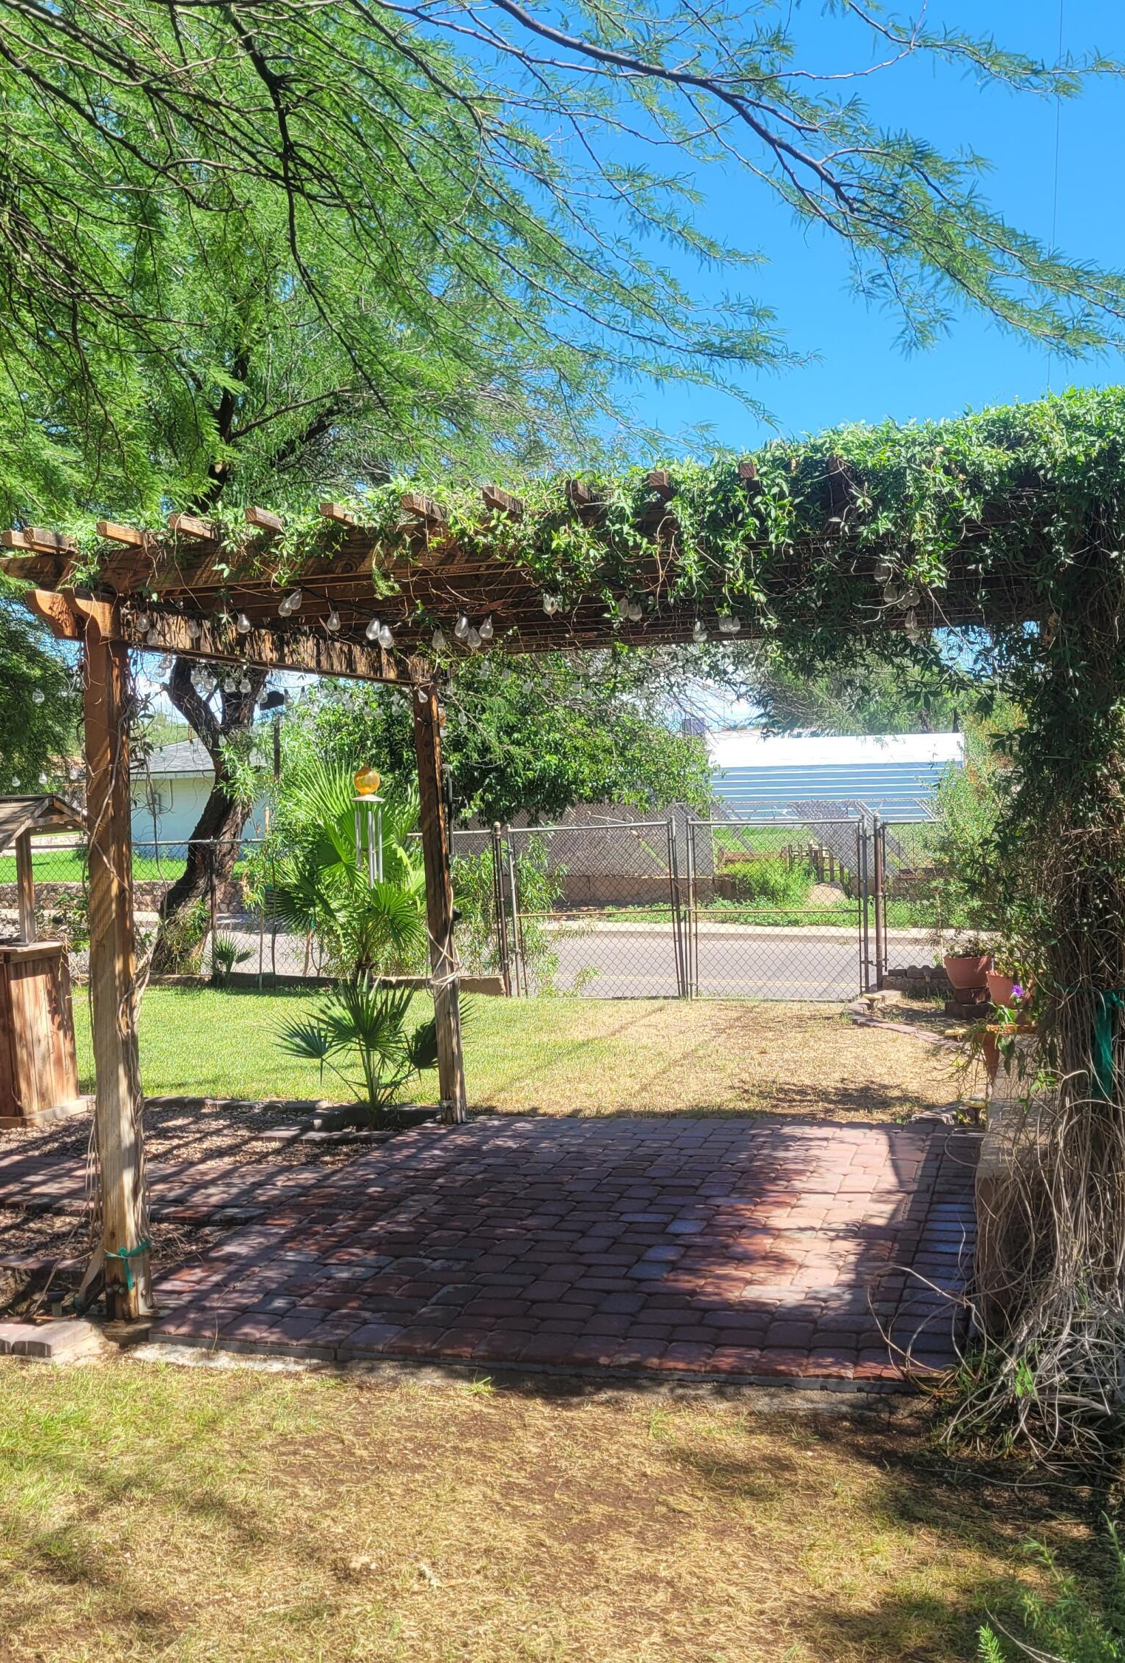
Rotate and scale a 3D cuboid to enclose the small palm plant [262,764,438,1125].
[{"bbox_3d":[-1.001,0.523,7.920,0.840,1.680,0.820,-2,1,0],"label":"small palm plant"}]

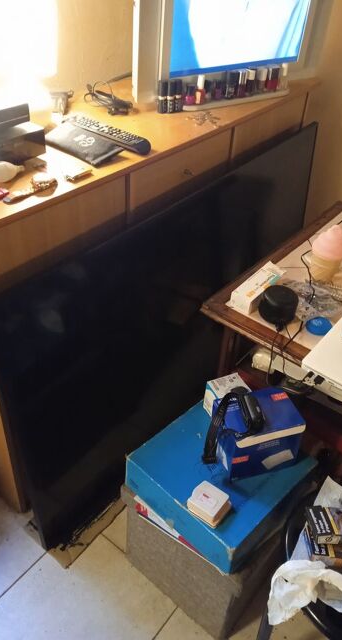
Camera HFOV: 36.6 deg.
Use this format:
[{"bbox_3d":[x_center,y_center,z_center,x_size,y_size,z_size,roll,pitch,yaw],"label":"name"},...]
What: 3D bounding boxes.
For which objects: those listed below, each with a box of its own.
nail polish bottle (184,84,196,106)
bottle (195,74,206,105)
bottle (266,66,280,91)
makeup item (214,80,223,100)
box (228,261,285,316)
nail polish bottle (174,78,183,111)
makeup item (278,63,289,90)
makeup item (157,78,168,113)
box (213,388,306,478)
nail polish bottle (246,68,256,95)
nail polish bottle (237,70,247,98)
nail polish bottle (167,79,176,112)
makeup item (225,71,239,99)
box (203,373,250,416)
[{"bbox_3d":[0.048,-0.582,1.343,0.026,0.045,0.026,3,38,-2],"label":"nail polish bottle"},{"bbox_3d":[0.075,-0.589,1.323,0.024,0.066,0.024,3,40,-3],"label":"bottle"},{"bbox_3d":[0.287,-0.675,1.454,0.028,0.061,0.028,3,40,-3],"label":"bottle"},{"bbox_3d":[0.142,-0.677,1.523,0.026,0.047,0.025,-23,44,-31],"label":"makeup item"},{"bbox_3d":[0.220,-0.081,1.286,0.053,0.038,0.179,28,44,27],"label":"box"},{"bbox_3d":[0.021,-0.578,1.334,0.021,0.077,0.021,3,38,-2],"label":"nail polish bottle"},{"bbox_3d":[0.362,-0.774,1.647,0.026,0.074,0.025,-23,44,-31],"label":"makeup item"},{"bbox_3d":[-0.020,-0.608,1.408,0.024,0.081,0.024,-23,44,-31],"label":"makeup item"},{"bbox_3d":[0.164,0.219,1.020,0.141,0.098,0.111,-11,41,-19],"label":"box"},{"bbox_3d":[0.221,-0.653,1.420,0.024,0.061,0.024,-20,46,-28],"label":"nail polish bottle"},{"bbox_3d":[0.217,-0.705,1.547,0.024,0.069,0.024,-23,44,-31],"label":"nail polish bottle"},{"bbox_3d":[-0.001,-0.570,1.322,0.021,0.077,0.021,3,38,-2],"label":"nail polish bottle"},{"bbox_3d":[0.168,-0.640,1.409,0.026,0.067,0.026,-14,42,-22],"label":"makeup item"},{"bbox_3d":[0.123,0.173,1.106,0.074,0.074,0.068,-14,40,-21],"label":"box"}]

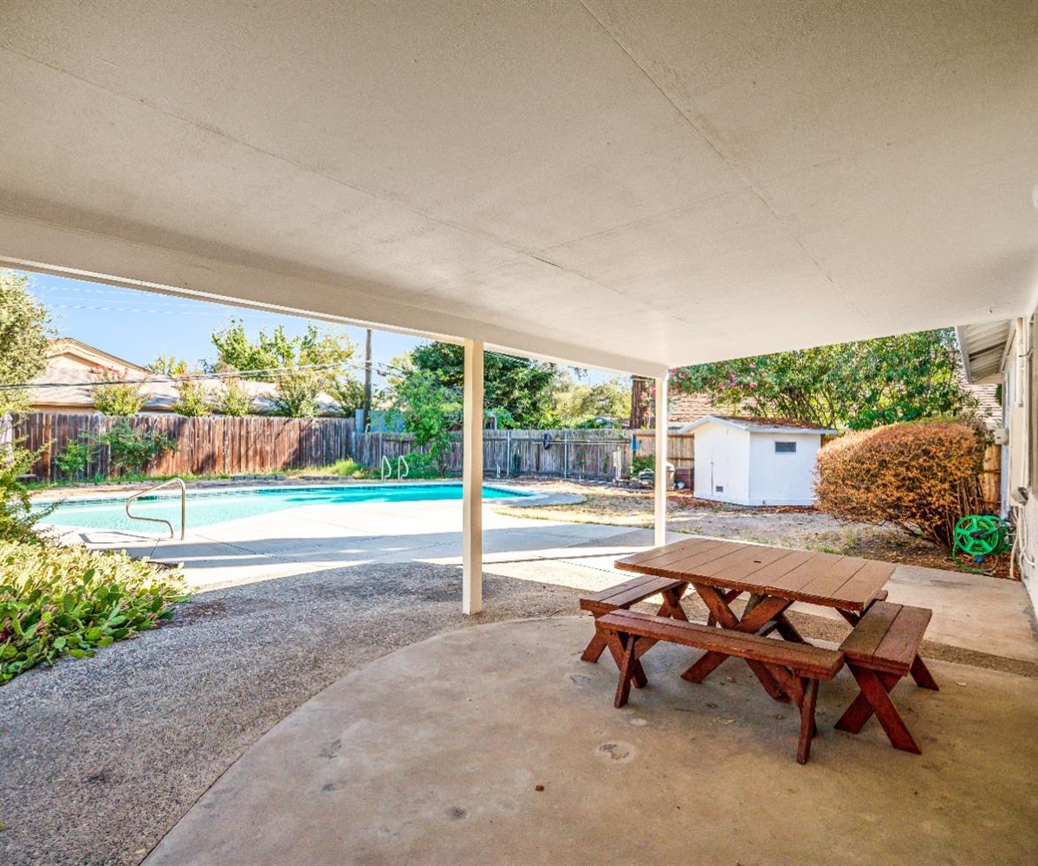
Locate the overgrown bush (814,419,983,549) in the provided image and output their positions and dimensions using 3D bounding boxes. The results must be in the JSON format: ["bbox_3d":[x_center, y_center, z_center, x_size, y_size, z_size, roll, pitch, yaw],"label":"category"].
[{"bbox_3d":[5.016,0.623,8.065,1.850,1.650,1.600,0,0,38],"label":"overgrown bush"}]

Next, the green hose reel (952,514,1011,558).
[{"bbox_3d":[5.409,1.205,7.188,0.330,0.480,0.460,0,0,-30],"label":"green hose reel"}]

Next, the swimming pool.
[{"bbox_3d":[-4.527,1.991,13.275,10.400,1.300,6.000,0,0,-45],"label":"swimming pool"}]

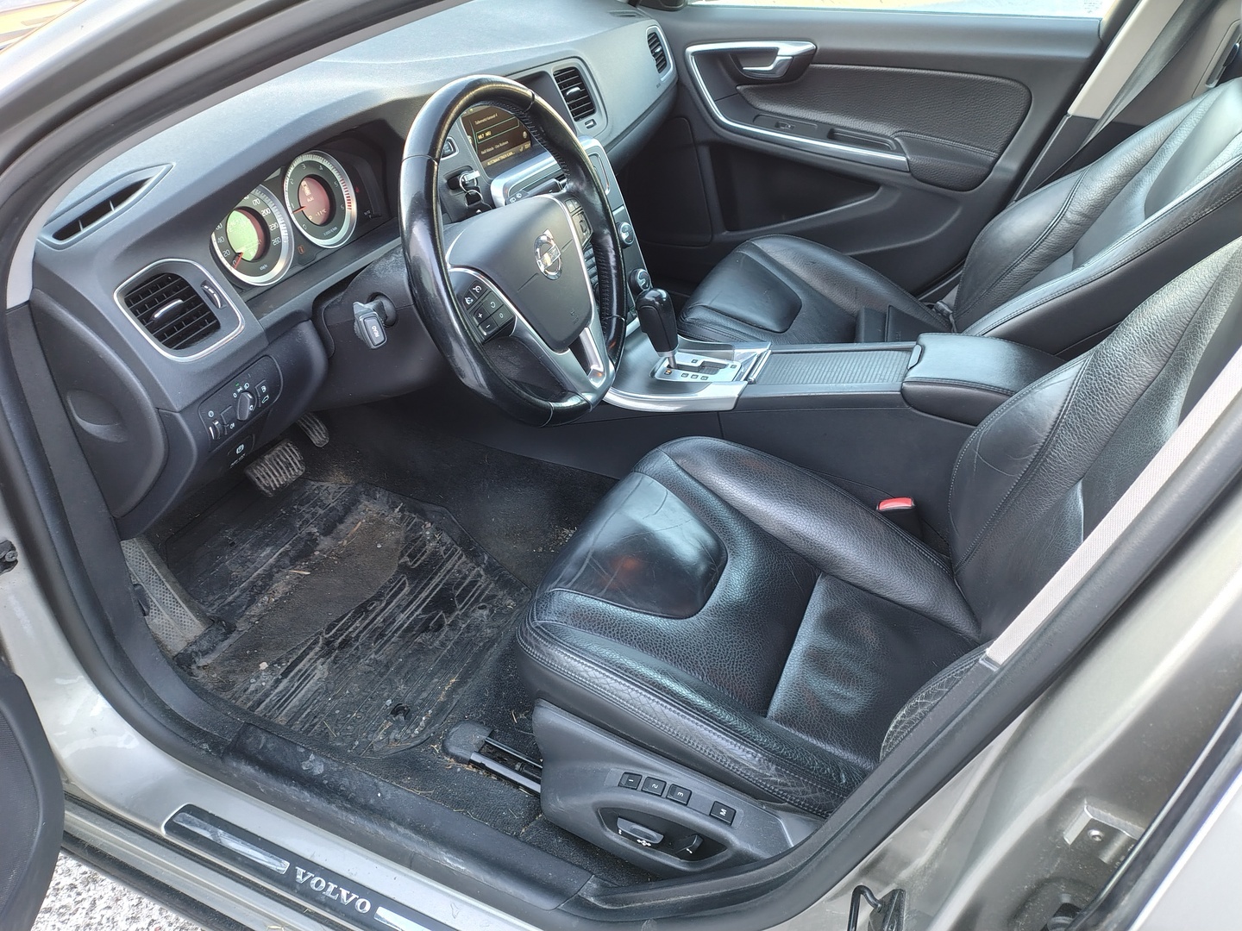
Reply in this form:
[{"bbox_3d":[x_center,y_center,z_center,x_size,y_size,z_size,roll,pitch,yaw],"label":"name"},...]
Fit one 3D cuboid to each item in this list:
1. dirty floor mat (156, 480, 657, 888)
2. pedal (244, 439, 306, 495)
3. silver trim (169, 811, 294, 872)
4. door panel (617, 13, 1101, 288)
[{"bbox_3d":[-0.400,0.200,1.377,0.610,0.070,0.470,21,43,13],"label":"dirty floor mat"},{"bbox_3d":[-0.542,0.006,1.396,0.025,0.056,0.085,-18,25,37],"label":"pedal"},{"bbox_3d":[-0.476,0.460,1.094,0.172,0.005,0.015,15,41,18],"label":"silver trim"},{"bbox_3d":[0.409,-0.646,1.842,0.900,0.580,0.150,15,41,18],"label":"door panel"}]

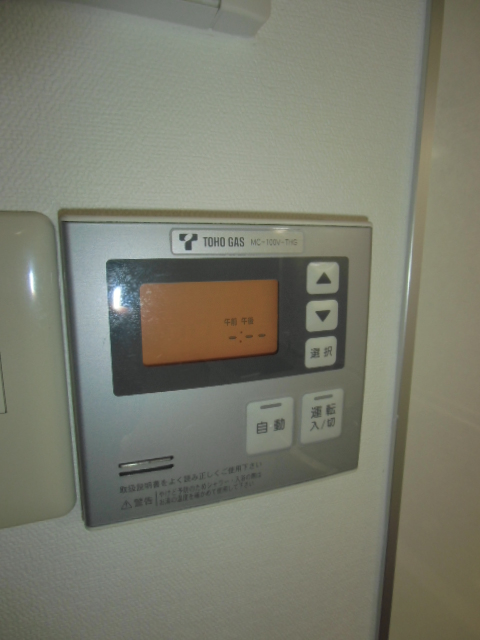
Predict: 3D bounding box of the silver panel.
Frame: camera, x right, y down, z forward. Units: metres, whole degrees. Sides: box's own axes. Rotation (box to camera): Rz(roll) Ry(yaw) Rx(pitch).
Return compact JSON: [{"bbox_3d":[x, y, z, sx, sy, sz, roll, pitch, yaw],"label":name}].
[{"bbox_3d":[-0.004,0.018,0.193,0.127,0.120,0.016,-4,11,-20],"label":"silver panel"}]

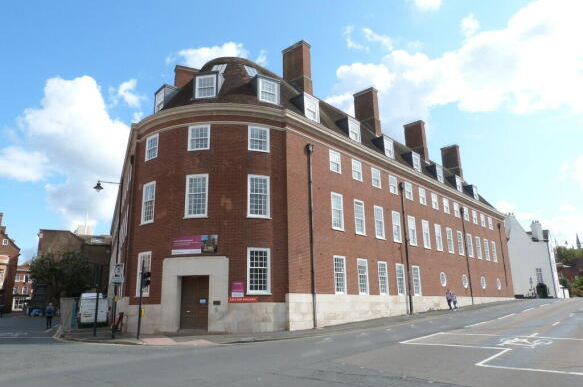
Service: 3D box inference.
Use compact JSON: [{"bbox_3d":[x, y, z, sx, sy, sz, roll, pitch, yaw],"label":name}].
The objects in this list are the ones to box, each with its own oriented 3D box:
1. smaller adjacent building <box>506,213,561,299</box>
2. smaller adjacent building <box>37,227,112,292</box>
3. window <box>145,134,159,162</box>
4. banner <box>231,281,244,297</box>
[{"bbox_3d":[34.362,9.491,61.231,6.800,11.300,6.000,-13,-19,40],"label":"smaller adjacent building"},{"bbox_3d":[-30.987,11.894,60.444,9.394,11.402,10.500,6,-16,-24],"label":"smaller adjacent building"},{"bbox_3d":[-7.838,-2.582,23.732,1.220,1.420,0.150,-13,-19,38],"label":"window"},{"bbox_3d":[-2.580,4.645,20.362,0.600,0.730,0.040,2,-15,-10],"label":"banner"}]

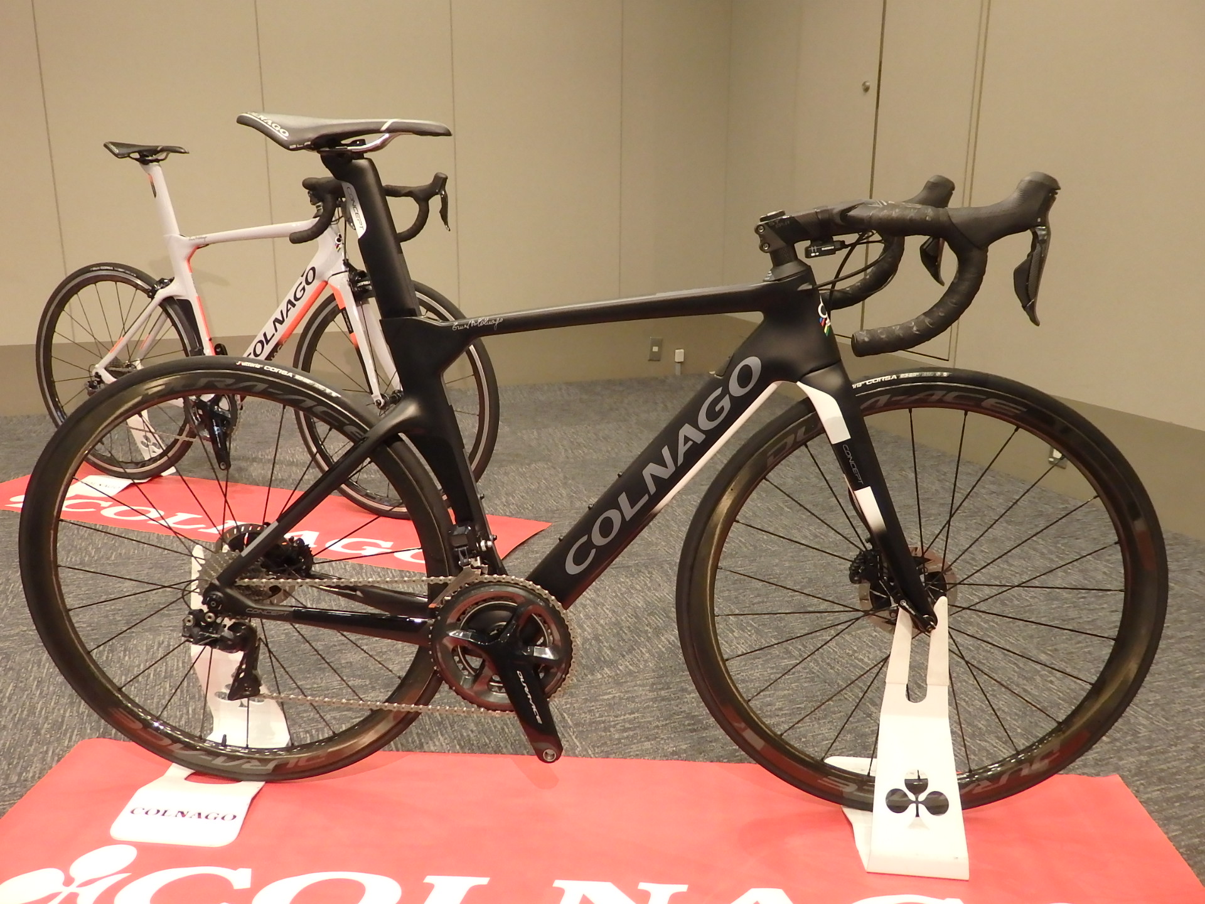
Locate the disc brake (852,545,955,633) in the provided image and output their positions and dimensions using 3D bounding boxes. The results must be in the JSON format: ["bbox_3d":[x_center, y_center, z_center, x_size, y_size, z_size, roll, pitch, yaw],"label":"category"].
[{"bbox_3d":[0.437,0.211,1.332,0.150,0.144,0.100,1,14,4],"label":"disc brake"}]

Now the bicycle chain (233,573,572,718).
[{"bbox_3d":[-0.297,0.276,1.341,0.515,0.228,0.022,1,14,4],"label":"bicycle chain"}]

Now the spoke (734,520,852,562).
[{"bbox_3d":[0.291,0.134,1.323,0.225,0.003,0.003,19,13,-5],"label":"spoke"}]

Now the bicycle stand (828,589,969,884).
[{"bbox_3d":[0.437,0.359,1.371,0.145,0.376,0.288,1,14,4],"label":"bicycle stand"}]

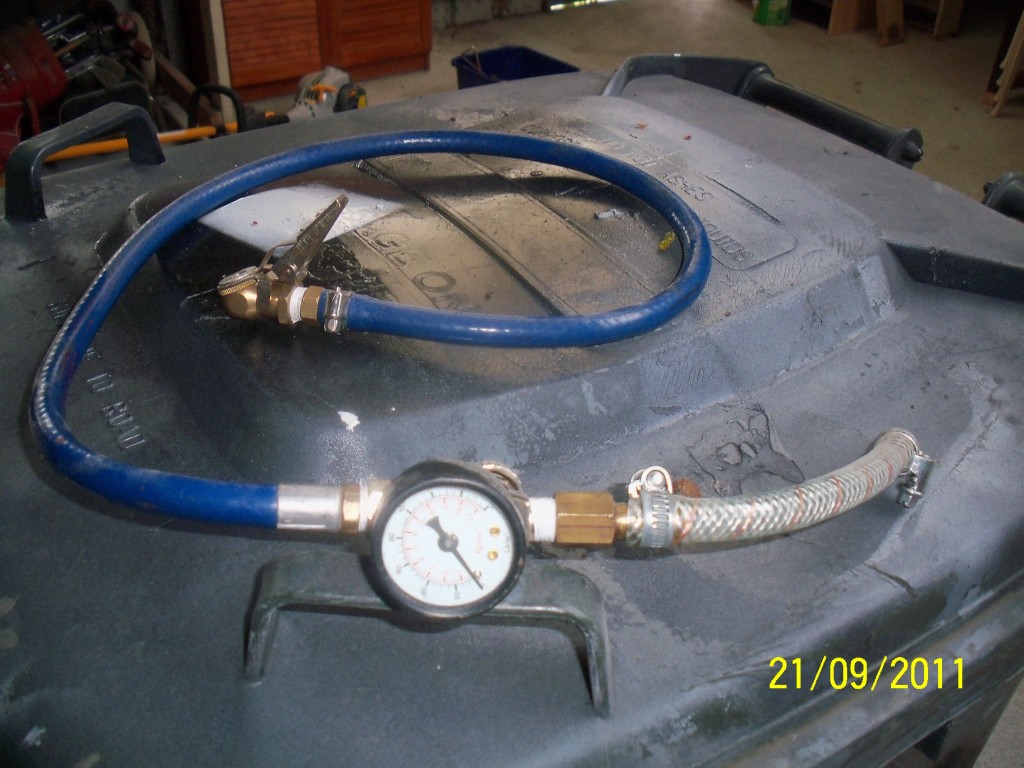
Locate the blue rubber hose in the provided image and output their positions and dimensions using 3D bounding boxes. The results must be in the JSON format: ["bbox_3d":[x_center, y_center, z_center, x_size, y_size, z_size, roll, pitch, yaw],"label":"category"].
[{"bbox_3d":[-0.069,-0.058,0.532,0.262,0.042,0.370,26,39,31],"label":"blue rubber hose"}]

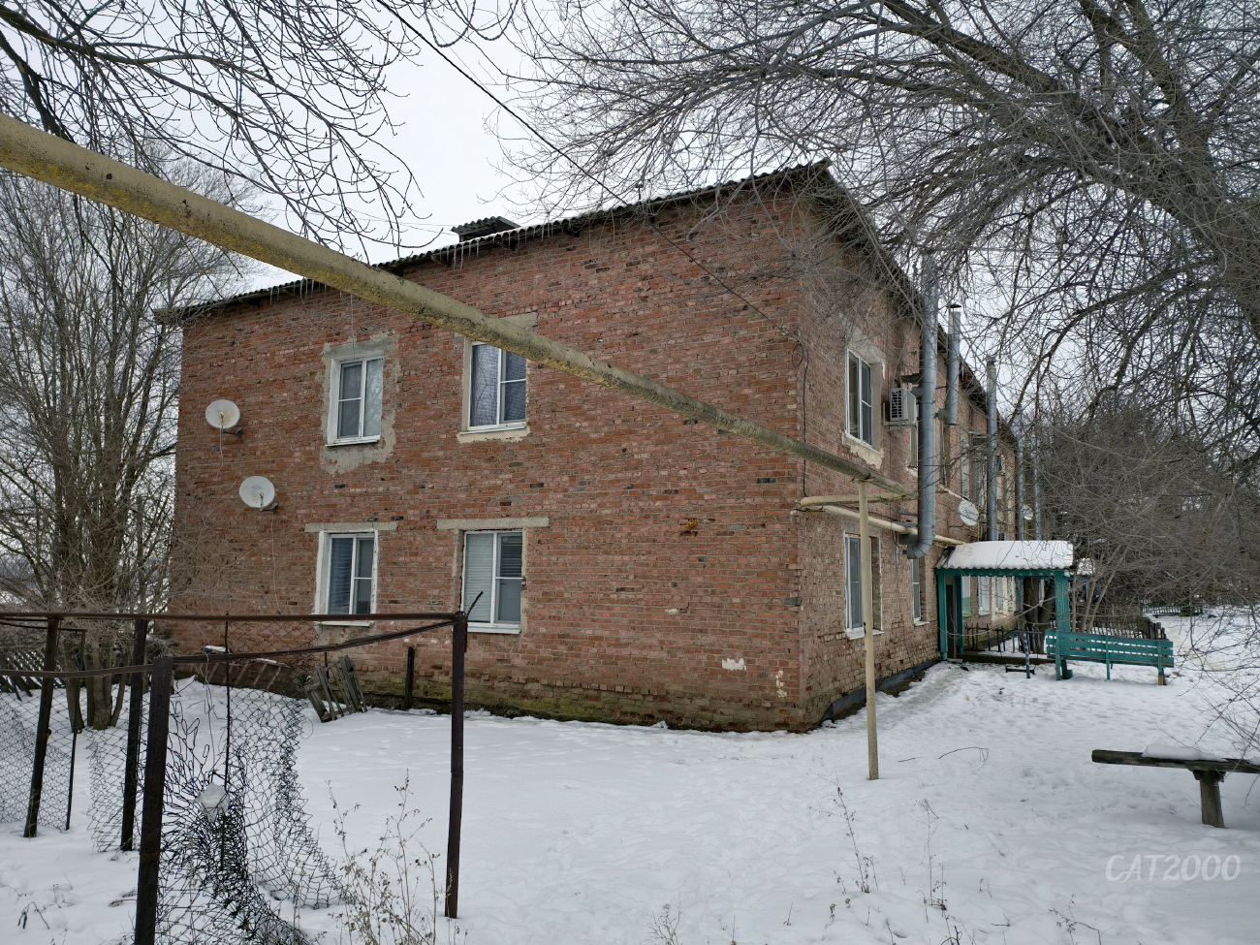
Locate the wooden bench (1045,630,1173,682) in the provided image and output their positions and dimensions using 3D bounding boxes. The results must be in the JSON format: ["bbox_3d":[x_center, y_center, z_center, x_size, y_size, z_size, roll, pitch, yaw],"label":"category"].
[{"bbox_3d":[8.396,3.221,14.704,1.951,0.830,0.500,-3,-8,30],"label":"wooden bench"}]

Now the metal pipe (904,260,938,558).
[{"bbox_3d":[5.170,-1.216,14.904,0.500,5.505,0.290,-1,-7,30],"label":"metal pipe"}]

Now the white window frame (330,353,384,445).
[{"bbox_3d":[-4.650,-1.239,14.436,1.250,1.470,0.150,-3,-8,30],"label":"white window frame"}]

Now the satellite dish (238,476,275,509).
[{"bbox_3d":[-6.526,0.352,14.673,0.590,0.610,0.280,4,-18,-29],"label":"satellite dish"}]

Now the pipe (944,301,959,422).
[{"bbox_3d":[6.903,-2.314,17.865,0.280,2.624,0.280,0,-6,30],"label":"pipe"}]

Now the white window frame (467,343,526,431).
[{"bbox_3d":[-2.016,-1.375,12.969,1.210,1.420,0.140,-3,-8,30],"label":"white window frame"}]

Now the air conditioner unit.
[{"bbox_3d":[4.702,-1.089,14.426,0.300,0.540,0.740,-3,-8,30],"label":"air conditioner unit"}]

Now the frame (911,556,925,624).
[{"bbox_3d":[5.437,2.158,16.165,0.140,1.400,1.240,-3,-8,30],"label":"frame"}]

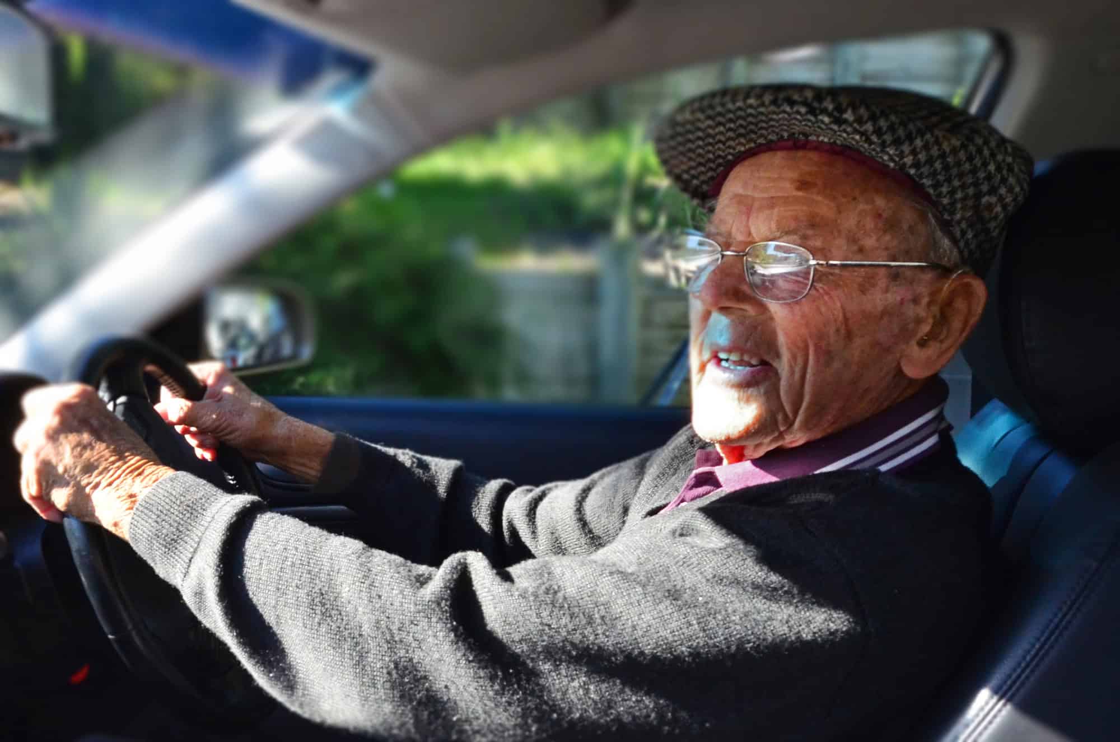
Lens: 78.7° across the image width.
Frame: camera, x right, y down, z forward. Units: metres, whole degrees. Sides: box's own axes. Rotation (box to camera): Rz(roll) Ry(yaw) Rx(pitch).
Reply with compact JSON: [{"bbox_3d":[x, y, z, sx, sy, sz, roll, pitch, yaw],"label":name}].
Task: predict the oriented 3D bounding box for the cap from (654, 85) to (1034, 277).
[{"bbox_3d":[0.213,-0.145,0.530,0.280,0.120,0.215,7,1,-22],"label":"cap"}]

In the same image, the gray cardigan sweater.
[{"bbox_3d":[0.020,0.295,0.630,0.670,0.520,0.520,0,4,-5],"label":"gray cardigan sweater"}]

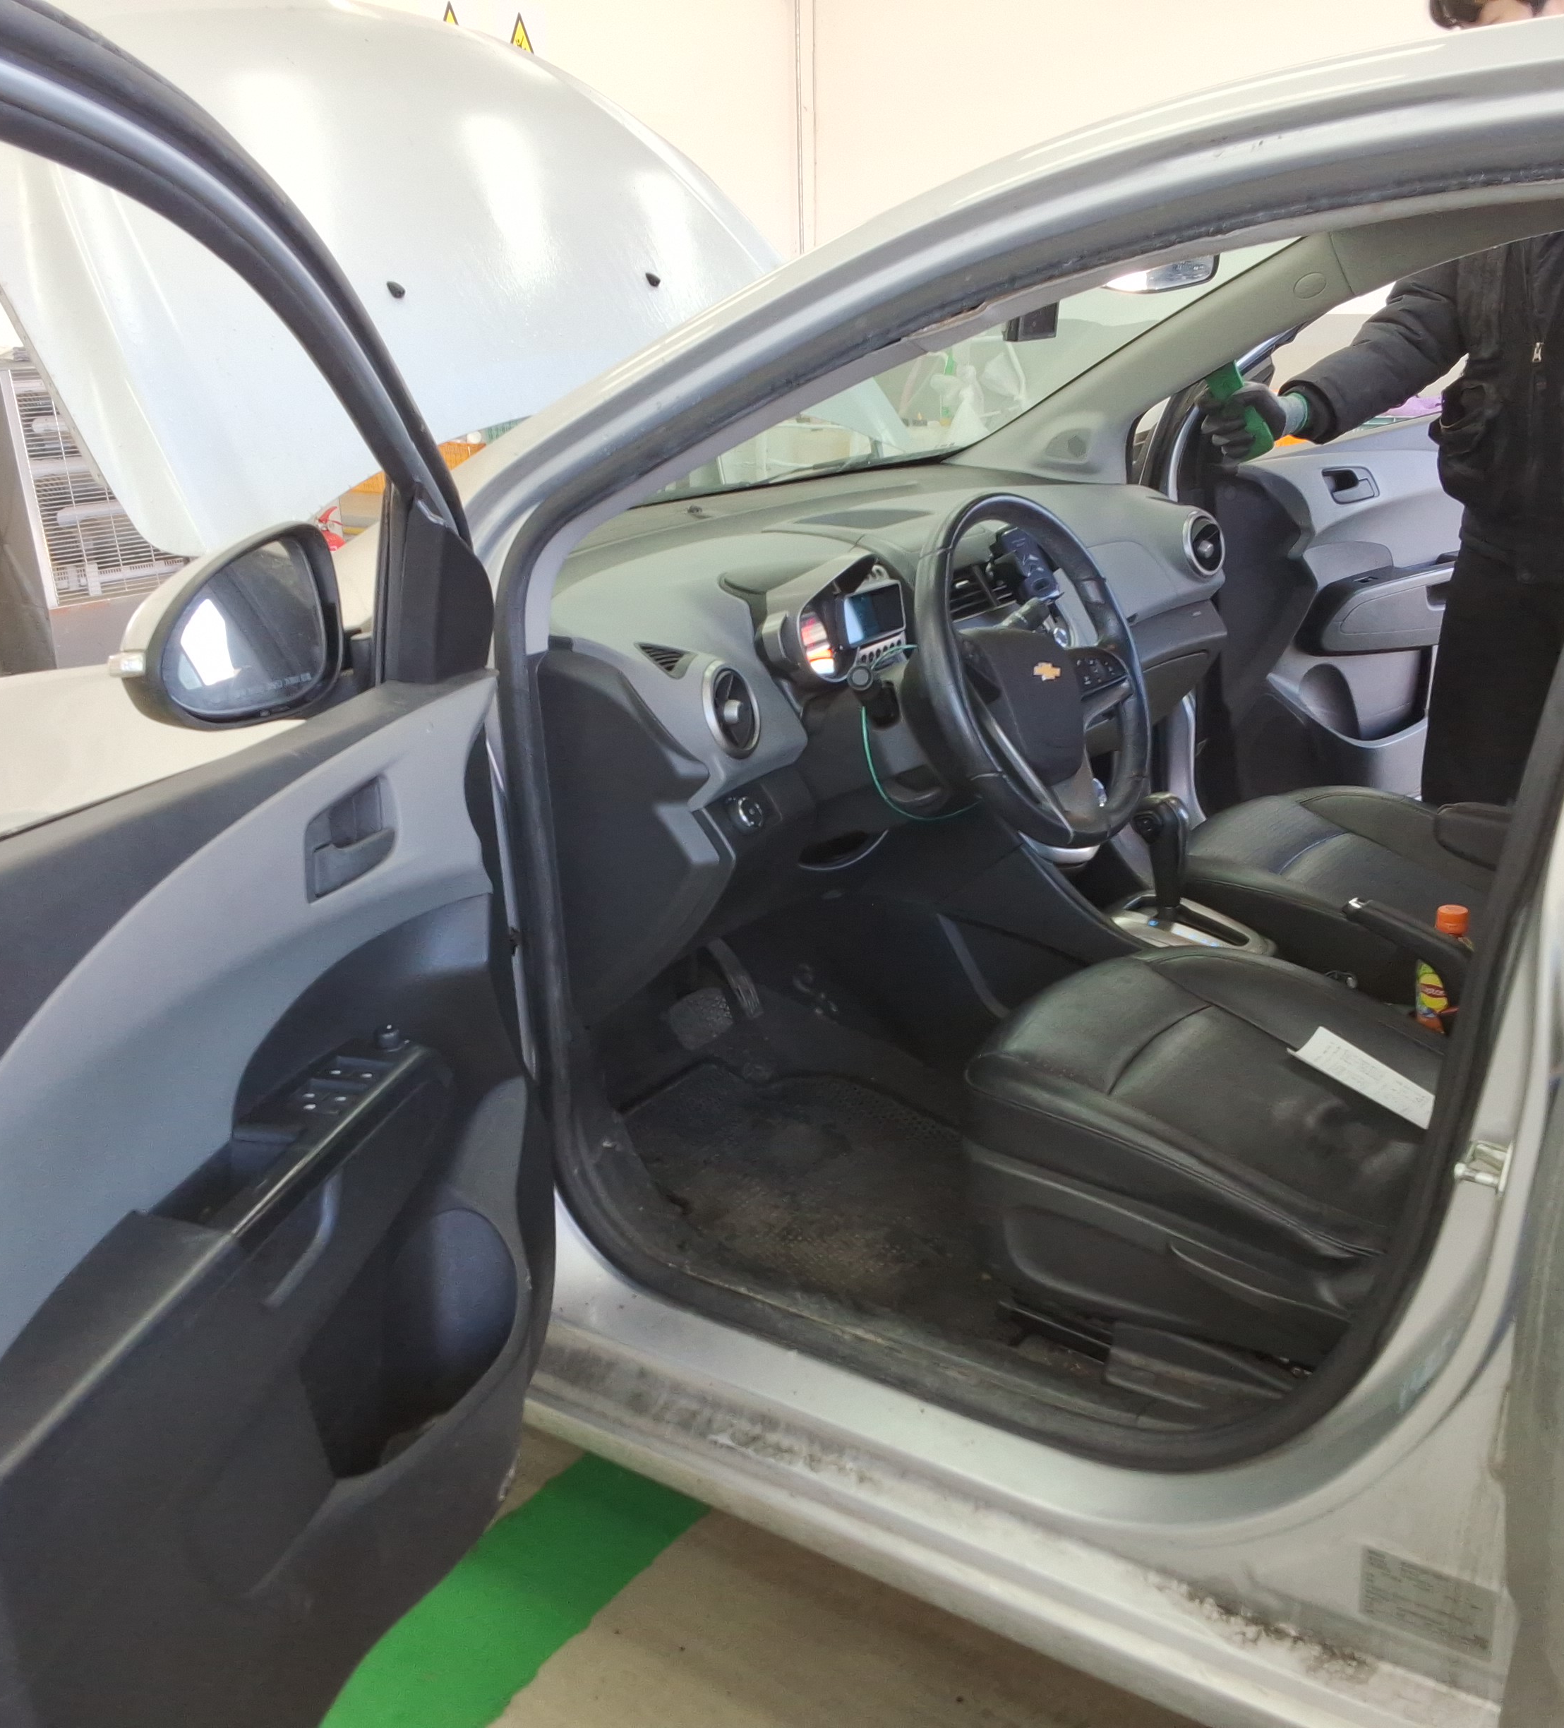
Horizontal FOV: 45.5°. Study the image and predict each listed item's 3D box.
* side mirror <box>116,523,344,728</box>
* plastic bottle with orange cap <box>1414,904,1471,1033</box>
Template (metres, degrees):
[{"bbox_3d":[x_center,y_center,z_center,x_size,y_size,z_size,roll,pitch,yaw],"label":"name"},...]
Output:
[{"bbox_3d":[-0.480,-0.206,1.610,0.195,0.165,0.100,-4,20,-10],"label":"side mirror"},{"bbox_3d":[0.758,0.148,2.143,0.066,0.210,0.066,7,21,20],"label":"plastic bottle with orange cap"}]

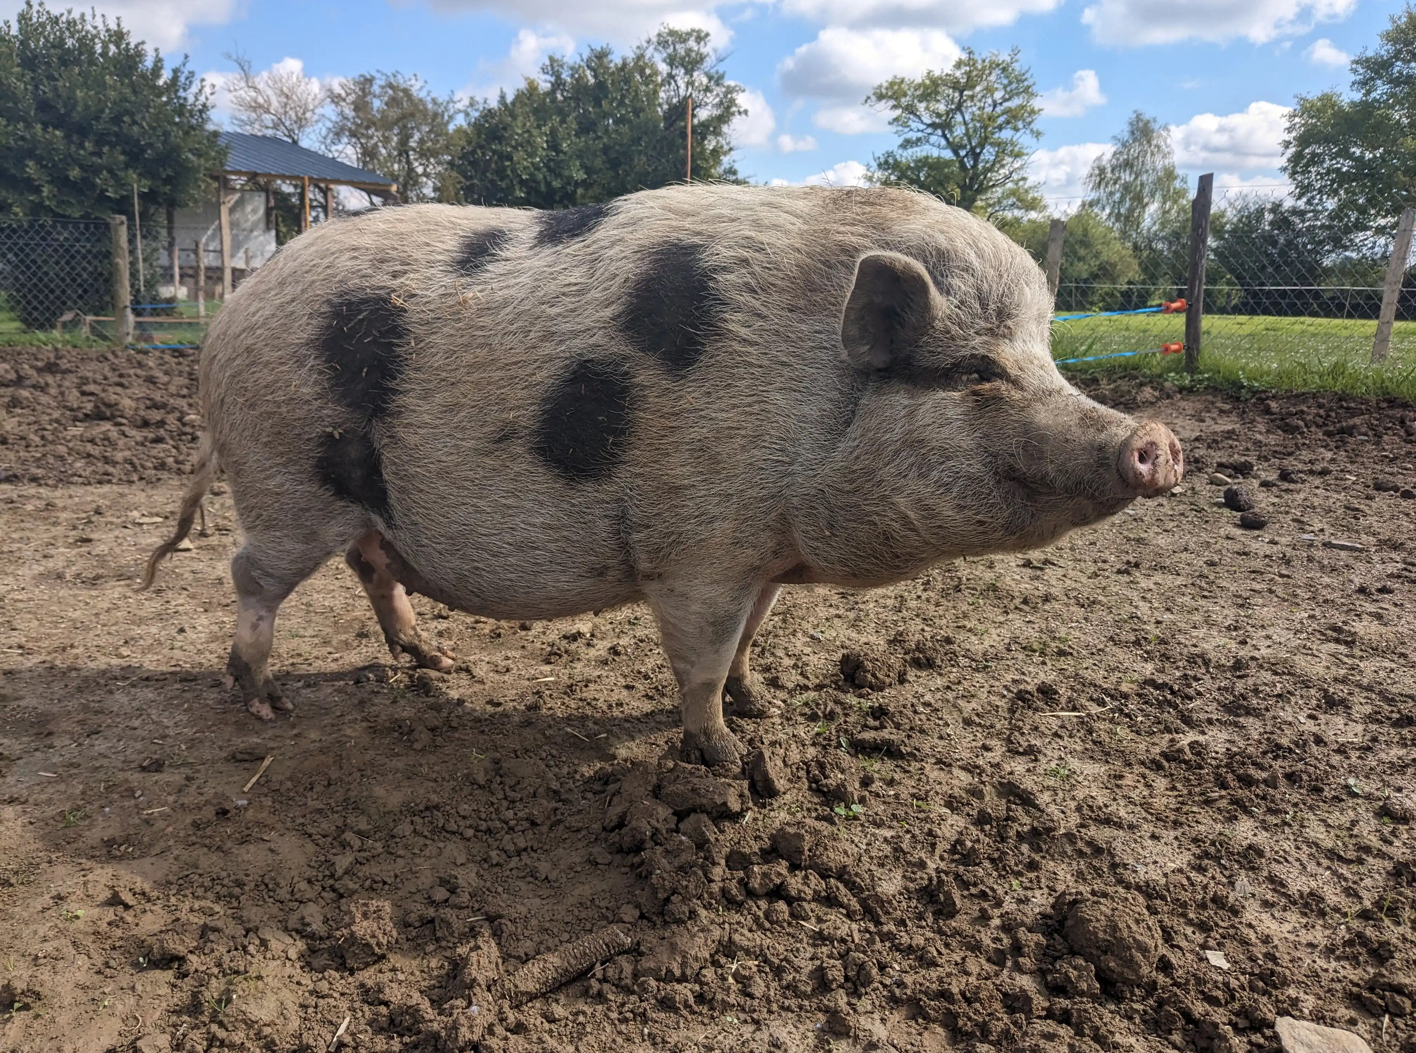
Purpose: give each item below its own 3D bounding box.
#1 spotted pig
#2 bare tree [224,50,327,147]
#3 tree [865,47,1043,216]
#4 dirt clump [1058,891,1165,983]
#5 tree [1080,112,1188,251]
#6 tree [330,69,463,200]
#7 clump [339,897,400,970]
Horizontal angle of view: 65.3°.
[{"bbox_3d":[-0.135,-0.065,1.260,1.190,0.605,0.380,4,13,18],"label":"spotted pig"},{"bbox_3d":[-12.563,-10.257,32.557,3.500,7.070,3.400,-5,13,-20],"label":"bare tree"},{"bbox_3d":[7.616,-10.774,34.491,5.800,7.850,5.600,3,13,12],"label":"tree"},{"bbox_3d":[0.311,0.318,0.850,0.080,0.060,0.075,0,12,0],"label":"dirt clump"},{"bbox_3d":[15.577,-11.485,40.478,4.100,7.070,4.000,5,13,20],"label":"tree"},{"bbox_3d":[-7.825,-8.475,27.829,3.800,5.620,3.800,-3,13,-15],"label":"tree"},{"bbox_3d":[-0.261,0.318,0.860,0.045,0.050,0.045,0,12,0],"label":"clump"}]

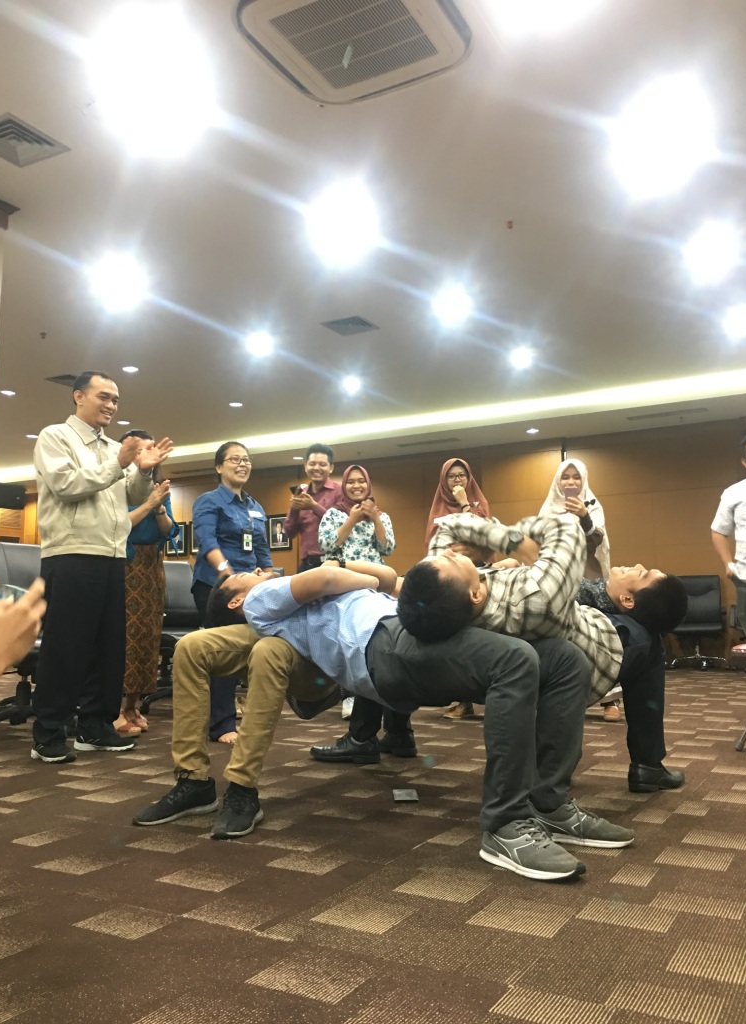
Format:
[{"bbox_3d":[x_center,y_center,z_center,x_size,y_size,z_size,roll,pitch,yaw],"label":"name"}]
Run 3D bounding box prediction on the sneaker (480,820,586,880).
[{"bbox_3d":[0.366,0.772,2.004,0.110,0.115,0.298,5,-9,-38],"label":"sneaker"}]

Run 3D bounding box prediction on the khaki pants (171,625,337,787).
[{"bbox_3d":[-0.299,0.594,2.761,0.440,0.470,0.640,-5,-8,34],"label":"khaki pants"}]

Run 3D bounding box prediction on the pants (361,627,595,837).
[{"bbox_3d":[0.292,0.572,2.380,0.580,0.550,0.430,-6,-8,38],"label":"pants"}]

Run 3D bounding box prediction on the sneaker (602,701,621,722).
[{"bbox_3d":[1.356,1.126,4.896,0.100,0.100,0.250,-2,-7,14],"label":"sneaker"}]

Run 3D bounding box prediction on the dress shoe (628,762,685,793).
[{"bbox_3d":[0.967,0.881,2.917,0.280,0.105,0.100,4,-8,-31],"label":"dress shoe"}]

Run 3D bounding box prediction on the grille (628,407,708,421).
[{"bbox_3d":[3.130,-1.040,9.121,0.800,0.030,0.180,-4,-8,29],"label":"grille"}]

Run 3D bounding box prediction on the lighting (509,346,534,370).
[{"bbox_3d":[1.266,-1.309,7.315,0.170,0.060,0.170,-4,-7,29],"label":"lighting"}]

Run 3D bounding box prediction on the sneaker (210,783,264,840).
[{"bbox_3d":[-0.399,0.866,2.513,0.105,0.115,0.280,-3,-7,17],"label":"sneaker"}]

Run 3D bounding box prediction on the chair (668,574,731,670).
[{"bbox_3d":[3.395,1.151,9.004,0.660,0.970,0.650,-4,-7,24],"label":"chair"}]

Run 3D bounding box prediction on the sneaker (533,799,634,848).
[{"bbox_3d":[0.558,0.836,2.339,0.285,0.115,0.105,-4,-7,28],"label":"sneaker"}]

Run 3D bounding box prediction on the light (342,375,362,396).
[{"bbox_3d":[-0.204,-1.200,8.137,0.170,0.060,0.170,-4,-7,29],"label":"light"}]

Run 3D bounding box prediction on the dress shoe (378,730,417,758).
[{"bbox_3d":[0.045,0.968,3.615,0.300,0.115,0.105,-3,-7,18],"label":"dress shoe"}]

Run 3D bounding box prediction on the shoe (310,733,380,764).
[{"bbox_3d":[-0.111,0.952,3.490,0.303,0.120,0.107,-3,-7,20],"label":"shoe"}]

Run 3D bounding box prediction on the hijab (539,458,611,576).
[{"bbox_3d":[1.199,0.052,5.050,0.420,0.720,0.340,-2,-7,11],"label":"hijab"}]

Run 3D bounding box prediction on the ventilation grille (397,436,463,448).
[{"bbox_3d":[0.669,-0.817,10.153,0.800,0.040,0.170,-4,-7,29],"label":"ventilation grille"}]

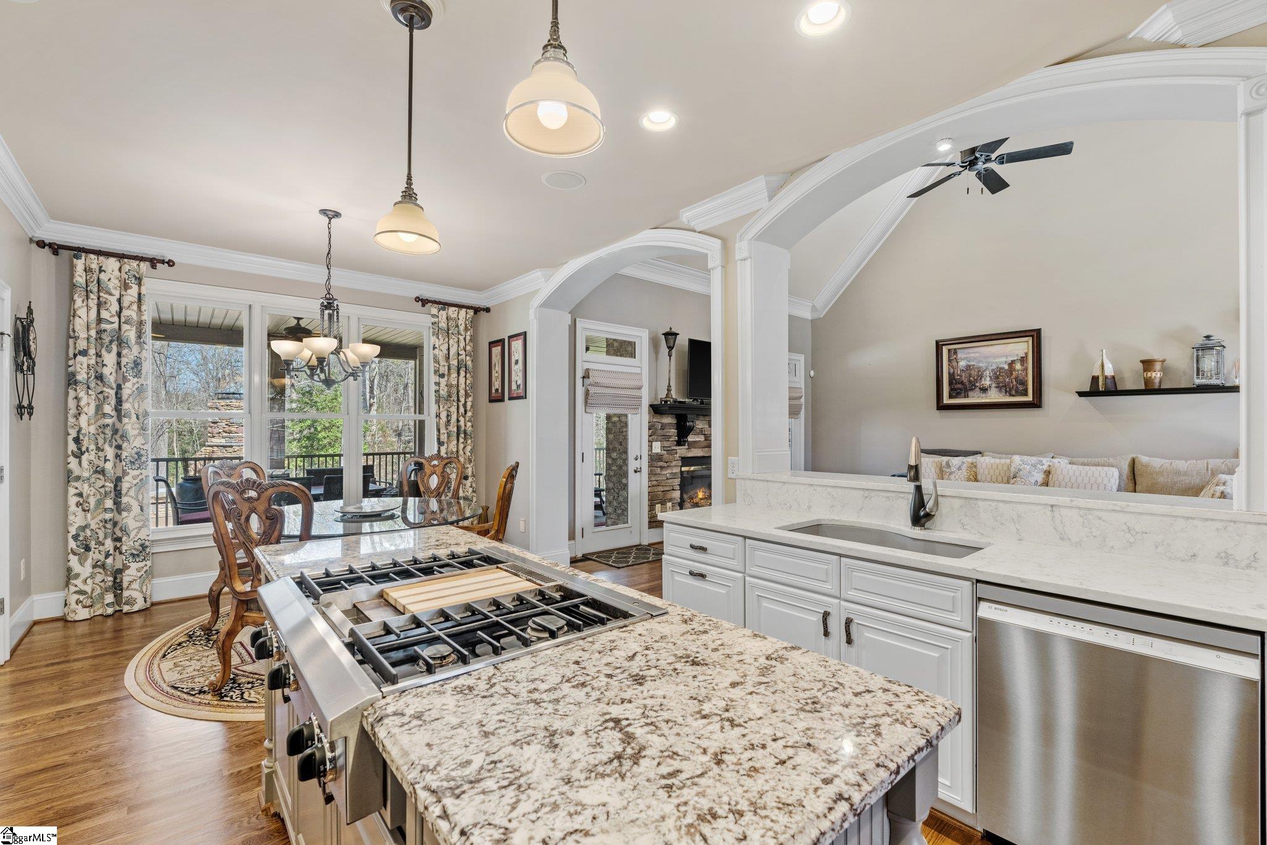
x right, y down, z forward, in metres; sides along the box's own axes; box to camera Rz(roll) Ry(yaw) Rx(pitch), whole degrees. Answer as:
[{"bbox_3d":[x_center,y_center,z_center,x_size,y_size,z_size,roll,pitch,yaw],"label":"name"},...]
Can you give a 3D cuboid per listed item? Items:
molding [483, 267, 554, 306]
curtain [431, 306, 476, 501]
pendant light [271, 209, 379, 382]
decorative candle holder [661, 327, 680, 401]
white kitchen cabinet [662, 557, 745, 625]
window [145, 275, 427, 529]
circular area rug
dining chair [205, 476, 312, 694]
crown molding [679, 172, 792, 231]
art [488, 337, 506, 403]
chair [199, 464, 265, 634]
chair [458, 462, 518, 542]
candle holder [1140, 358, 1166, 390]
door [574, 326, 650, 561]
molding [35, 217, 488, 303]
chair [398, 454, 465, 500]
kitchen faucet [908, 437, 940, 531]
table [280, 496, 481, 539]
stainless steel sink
[{"bbox_3d":[-1.167,-1.288,5.437,0.100,0.133,1.300,0,-1,-40],"label":"molding"},{"bbox_3d":[-1.791,0.123,5.675,0.510,2.540,0.120,0,-1,-40],"label":"curtain"},{"bbox_3d":[-1.977,-0.796,3.664,0.640,1.140,0.640,0,-1,-40],"label":"pendant light"},{"bbox_3d":[0.432,-0.695,6.646,0.200,0.865,0.200,0,-1,0],"label":"decorative candle holder"},{"bbox_3d":[0.481,0.961,2.833,0.420,0.565,0.535,1,-1,-40],"label":"white kitchen cabinet"},{"bbox_3d":[-2.862,-0.109,4.931,2.260,1.950,0.120,0,-1,-40],"label":"window"},{"bbox_3d":[-1.758,1.377,3.873,2.600,0.012,2.600,0,0,0],"label":"circular area rug"},{"bbox_3d":[-1.865,0.825,3.113,0.550,1.100,0.610,0,-1,3],"label":"dining chair"},{"bbox_3d":[0.554,-1.302,3.400,0.100,0.133,0.825,0,-1,-40],"label":"crown molding"},{"bbox_3d":[-1.417,-0.526,5.788,0.030,0.640,0.365,0,-1,-40],"label":"art"},{"bbox_3d":[-2.571,0.820,4.022,0.640,1.100,0.600,0,-1,2],"label":"chair"},{"bbox_3d":[-1.131,0.826,3.912,0.640,1.090,0.610,0,-1,-13],"label":"chair"},{"bbox_3d":[5.274,-0.497,5.705,0.190,0.320,0.190,0,-1,-40],"label":"candle holder"},{"bbox_3d":[-0.237,0.157,6.253,1.022,2.492,0.100,0,-1,-40],"label":"door"},{"bbox_3d":[-2.798,-1.296,4.868,3.325,0.130,0.105,0,-1,-40],"label":"molding"},{"bbox_3d":[-1.790,0.840,4.723,0.540,1.100,0.610,0,-1,6],"label":"chair"},{"bbox_3d":[1.222,0.266,2.391,0.130,0.390,0.220,0,-1,35],"label":"kitchen faucet"},{"bbox_3d":[-1.827,0.989,3.836,1.620,0.760,1.620,1,-1,-40],"label":"table"},{"bbox_3d":[1.001,0.597,2.315,0.425,0.225,0.770,0,-1,-40],"label":"stainless steel sink"}]

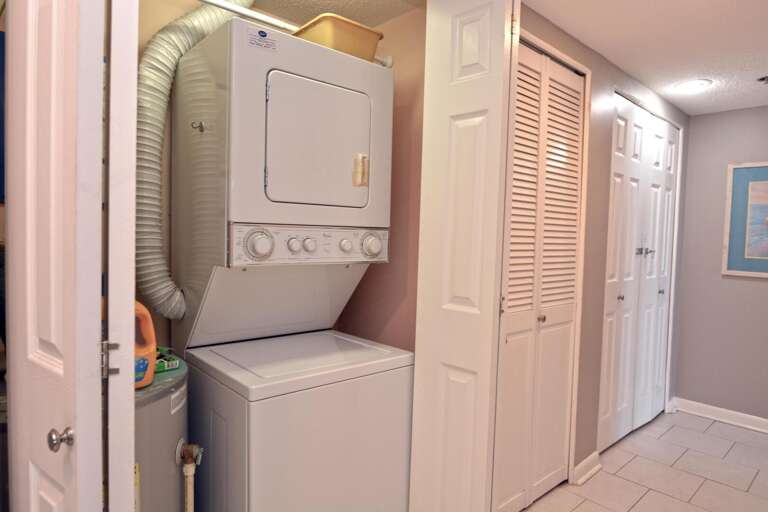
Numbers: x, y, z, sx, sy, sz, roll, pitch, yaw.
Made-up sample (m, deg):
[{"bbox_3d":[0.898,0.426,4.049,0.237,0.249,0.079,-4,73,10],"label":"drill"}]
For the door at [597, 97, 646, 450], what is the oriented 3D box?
[{"bbox_3d":[1.456,0.117,2.745,0.543,2.050,0.040,-1,3,-42],"label":"door"}]

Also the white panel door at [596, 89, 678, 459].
[{"bbox_3d":[1.685,0.114,2.947,1.155,2.050,0.040,-1,3,-42],"label":"white panel door"}]

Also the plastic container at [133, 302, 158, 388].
[{"bbox_3d":[-0.736,0.205,1.220,0.213,0.312,0.110,-1,3,-42],"label":"plastic container"}]

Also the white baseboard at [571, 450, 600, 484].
[{"bbox_3d":[1.105,1.122,2.393,0.303,0.090,0.030,-1,3,-42],"label":"white baseboard"}]

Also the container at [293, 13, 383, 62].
[{"bbox_3d":[-0.207,-0.752,1.708,0.265,0.150,0.320,-1,3,-42],"label":"container"}]

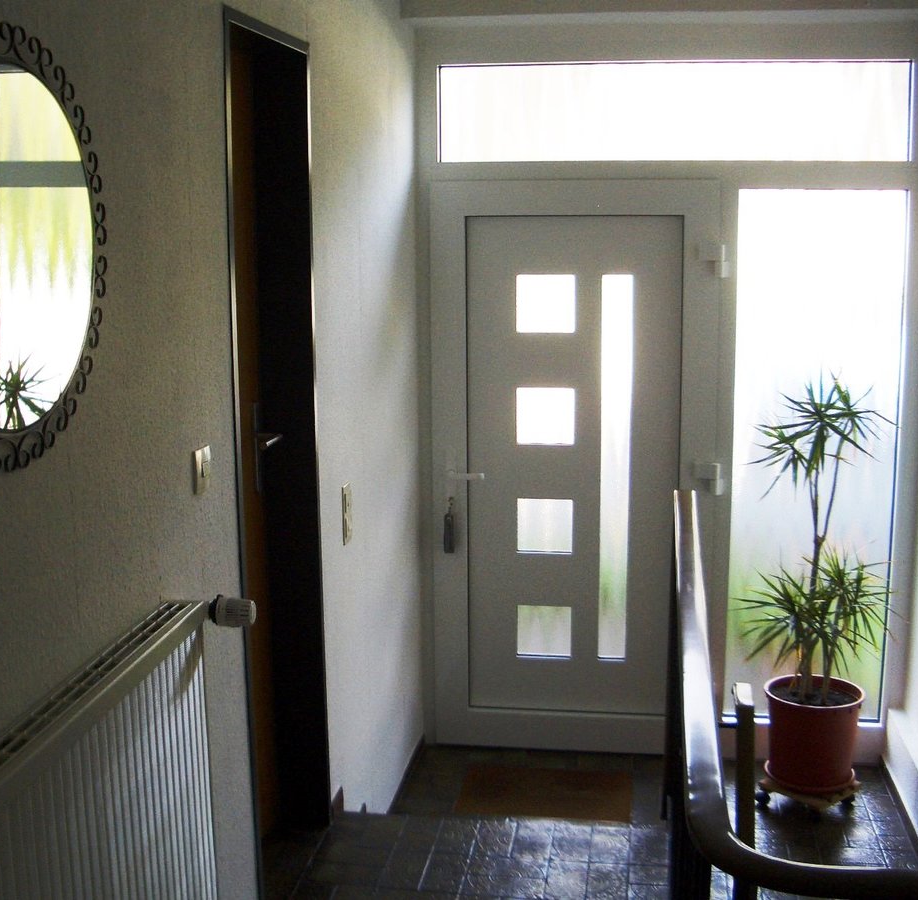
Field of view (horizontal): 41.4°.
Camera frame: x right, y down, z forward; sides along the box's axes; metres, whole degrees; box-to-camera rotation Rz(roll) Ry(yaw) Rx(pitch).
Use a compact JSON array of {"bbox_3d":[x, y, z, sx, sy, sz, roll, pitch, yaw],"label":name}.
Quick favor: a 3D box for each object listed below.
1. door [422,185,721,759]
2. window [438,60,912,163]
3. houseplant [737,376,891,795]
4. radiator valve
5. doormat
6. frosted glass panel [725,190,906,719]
[{"bbox_3d":[0.405,0.102,4.389,1.000,2.100,0.090,1,11,9],"label":"door"},{"bbox_3d":[0.712,-1.138,4.103,1.570,0.320,0.030,1,11,9],"label":"window"},{"bbox_3d":[1.177,0.425,3.992,0.520,1.380,0.500,1,11,9],"label":"houseplant"},{"bbox_3d":[-0.383,0.274,2.042,0.085,0.054,0.050,1,11,9],"label":"radiator valve"},{"bbox_3d":[0.299,1.192,4.231,0.600,0.016,0.400,1,11,9],"label":"doormat"},{"bbox_3d":[1.239,0.059,4.255,0.545,1.900,0.030,1,11,9],"label":"frosted glass panel"}]

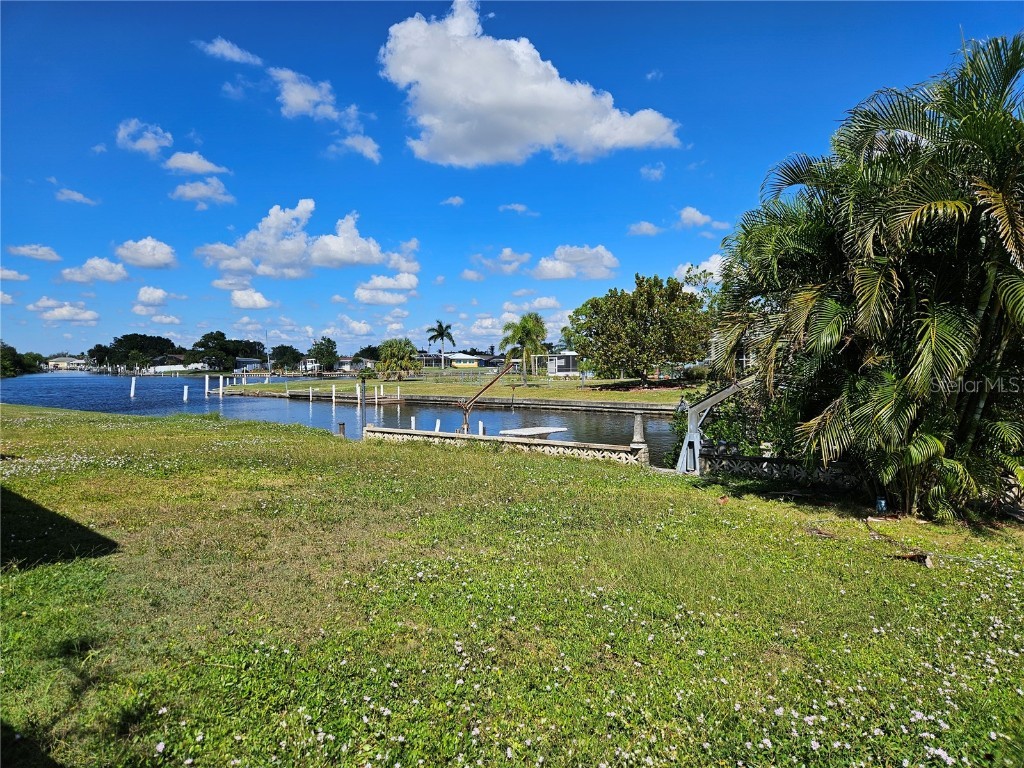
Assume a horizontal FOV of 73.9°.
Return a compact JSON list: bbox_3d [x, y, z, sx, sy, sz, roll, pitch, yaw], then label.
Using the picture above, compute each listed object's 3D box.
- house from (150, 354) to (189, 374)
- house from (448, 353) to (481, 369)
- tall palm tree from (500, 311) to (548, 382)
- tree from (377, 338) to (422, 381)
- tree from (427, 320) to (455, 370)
[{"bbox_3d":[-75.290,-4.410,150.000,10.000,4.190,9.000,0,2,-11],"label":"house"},{"bbox_3d":[-11.730,-5.790,168.000,8.500,3.730,9.000,0,2,9],"label":"house"},{"bbox_3d":[1.010,-2.810,55.000,3.900,5.940,3.900,0,2,0],"label":"tall palm tree"},{"bbox_3d":[-11.740,-2.510,71.000,4.800,4.470,4.800,0,2,0],"label":"tree"},{"bbox_3d":[-16.230,-8.910,155.000,6.500,11.120,6.500,0,2,0],"label":"tree"}]

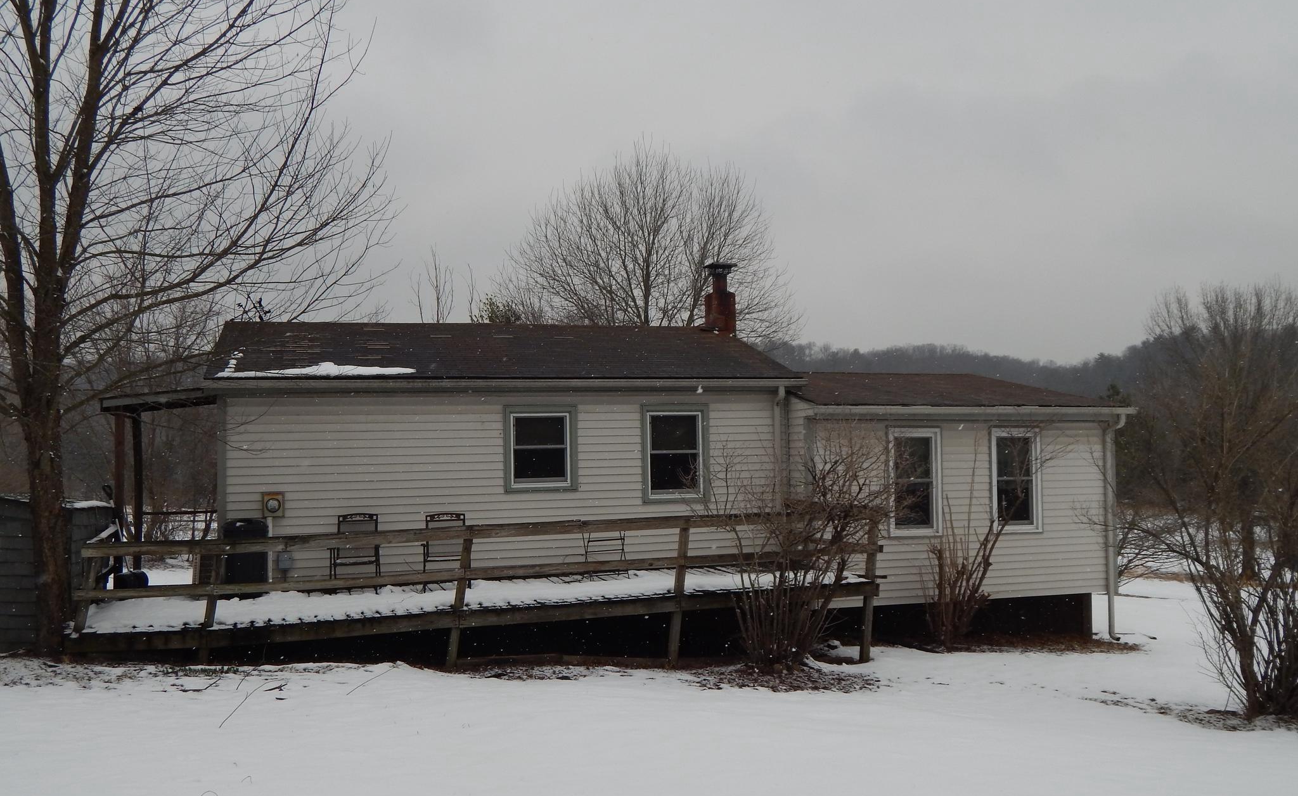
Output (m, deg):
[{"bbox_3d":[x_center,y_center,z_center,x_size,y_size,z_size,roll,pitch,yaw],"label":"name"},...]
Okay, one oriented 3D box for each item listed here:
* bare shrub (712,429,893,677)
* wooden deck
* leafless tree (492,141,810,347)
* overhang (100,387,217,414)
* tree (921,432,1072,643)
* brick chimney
[{"bbox_3d":[1.657,1.657,11.550,1.750,2.600,1.600,-1,-1,0],"label":"bare shrub"},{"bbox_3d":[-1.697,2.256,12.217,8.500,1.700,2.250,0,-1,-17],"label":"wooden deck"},{"bbox_3d":[-0.090,-1.620,29.057,8.400,11.070,8.200,0,-1,-17],"label":"leafless tree"},{"bbox_3d":[-5.844,0.038,12.751,1.220,0.290,1.550,0,-1,-17],"label":"overhang"},{"bbox_3d":[4.495,1.813,13.750,1.750,2.750,1.400,0,-1,-17],"label":"tree"},{"bbox_3d":[1.125,-1.577,16.683,0.420,1.160,0.420,0,-1,-17],"label":"brick chimney"}]

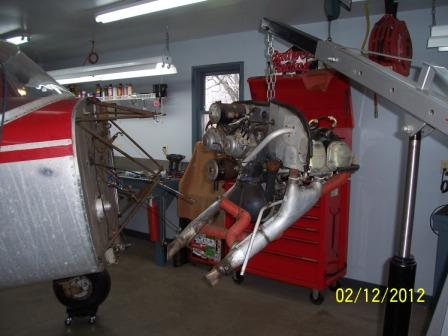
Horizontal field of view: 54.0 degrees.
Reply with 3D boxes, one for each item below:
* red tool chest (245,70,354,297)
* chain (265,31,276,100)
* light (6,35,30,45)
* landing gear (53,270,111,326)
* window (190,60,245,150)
[{"bbox_3d":[0.547,0.114,4.037,1.060,1.958,0.470,4,7,37],"label":"red tool chest"},{"bbox_3d":[0.249,-0.551,2.400,0.060,0.380,0.050,4,7,37],"label":"chain"},{"bbox_3d":[-2.190,-1.149,4.164,1.220,0.090,0.140,4,7,37],"label":"light"},{"bbox_3d":[-1.091,0.920,3.380,0.430,0.500,0.190,0,6,-2],"label":"landing gear"},{"bbox_3d":[-0.082,-0.610,4.779,0.725,1.005,0.100,4,7,37],"label":"window"}]

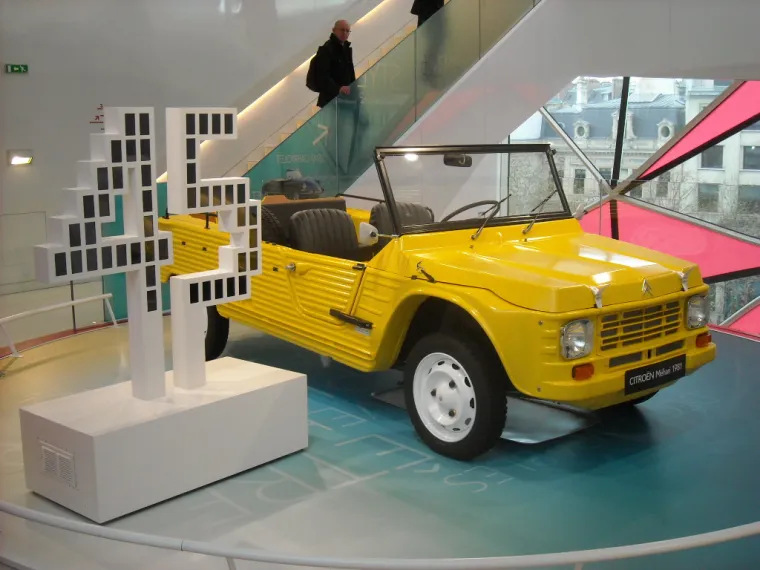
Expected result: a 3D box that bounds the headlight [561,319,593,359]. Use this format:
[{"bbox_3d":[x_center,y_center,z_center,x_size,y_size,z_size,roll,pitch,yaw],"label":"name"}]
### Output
[{"bbox_3d":[0.844,0.232,4.146,0.170,0.165,0.085,-9,13,-39],"label":"headlight"}]

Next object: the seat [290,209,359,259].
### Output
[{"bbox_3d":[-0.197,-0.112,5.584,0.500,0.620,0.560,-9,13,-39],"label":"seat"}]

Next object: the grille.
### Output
[{"bbox_3d":[1.208,0.186,4.446,0.630,0.165,0.045,-9,13,-39],"label":"grille"}]

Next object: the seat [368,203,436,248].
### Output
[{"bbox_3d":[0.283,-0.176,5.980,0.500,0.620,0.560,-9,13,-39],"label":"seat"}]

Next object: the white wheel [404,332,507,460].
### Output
[{"bbox_3d":[0.348,0.516,4.539,0.145,0.595,0.595,-9,13,-39],"label":"white wheel"}]

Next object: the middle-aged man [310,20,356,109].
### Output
[{"bbox_3d":[-0.480,-2.046,10.751,0.460,1.740,0.520,8,13,41],"label":"middle-aged man"}]

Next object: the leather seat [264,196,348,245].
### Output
[{"bbox_3d":[-0.599,-0.280,6.510,1.150,0.540,0.500,-9,13,-39],"label":"leather seat"}]

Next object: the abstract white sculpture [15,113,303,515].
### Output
[{"bbox_3d":[-0.941,0.036,4.249,0.563,1.606,1.145,8,13,40],"label":"abstract white sculpture"}]

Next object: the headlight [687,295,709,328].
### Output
[{"bbox_3d":[1.556,0.129,4.731,0.170,0.165,0.085,-9,13,-39],"label":"headlight"}]

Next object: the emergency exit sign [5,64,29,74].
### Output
[{"bbox_3d":[-3.758,-2.236,10.000,0.260,0.095,0.040,-10,14,-43],"label":"emergency exit sign"}]

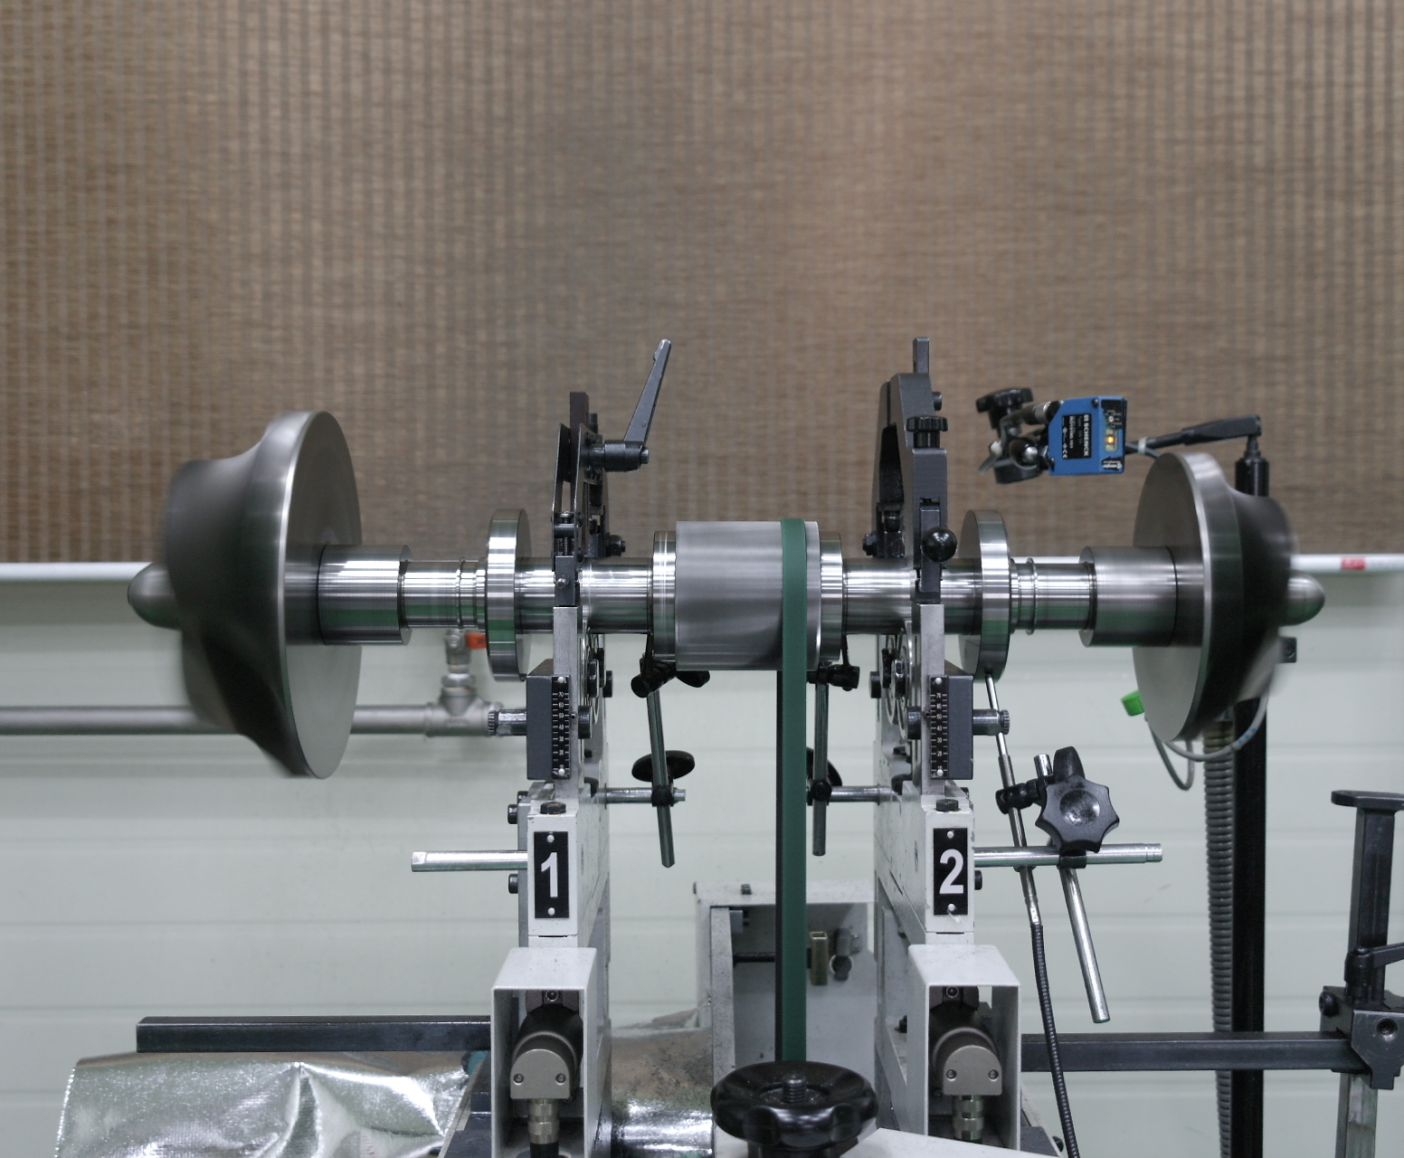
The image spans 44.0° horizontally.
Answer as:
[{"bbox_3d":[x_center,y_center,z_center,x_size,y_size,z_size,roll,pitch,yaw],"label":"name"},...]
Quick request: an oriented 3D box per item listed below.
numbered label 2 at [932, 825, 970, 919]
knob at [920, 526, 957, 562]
[{"bbox_3d":[0.143,0.169,1.002,0.020,0.050,0.002,0,2,0],"label":"numbered label 2"},{"bbox_3d":[0.137,-0.019,0.998,0.020,0.020,0.020,0,2,0],"label":"knob"}]

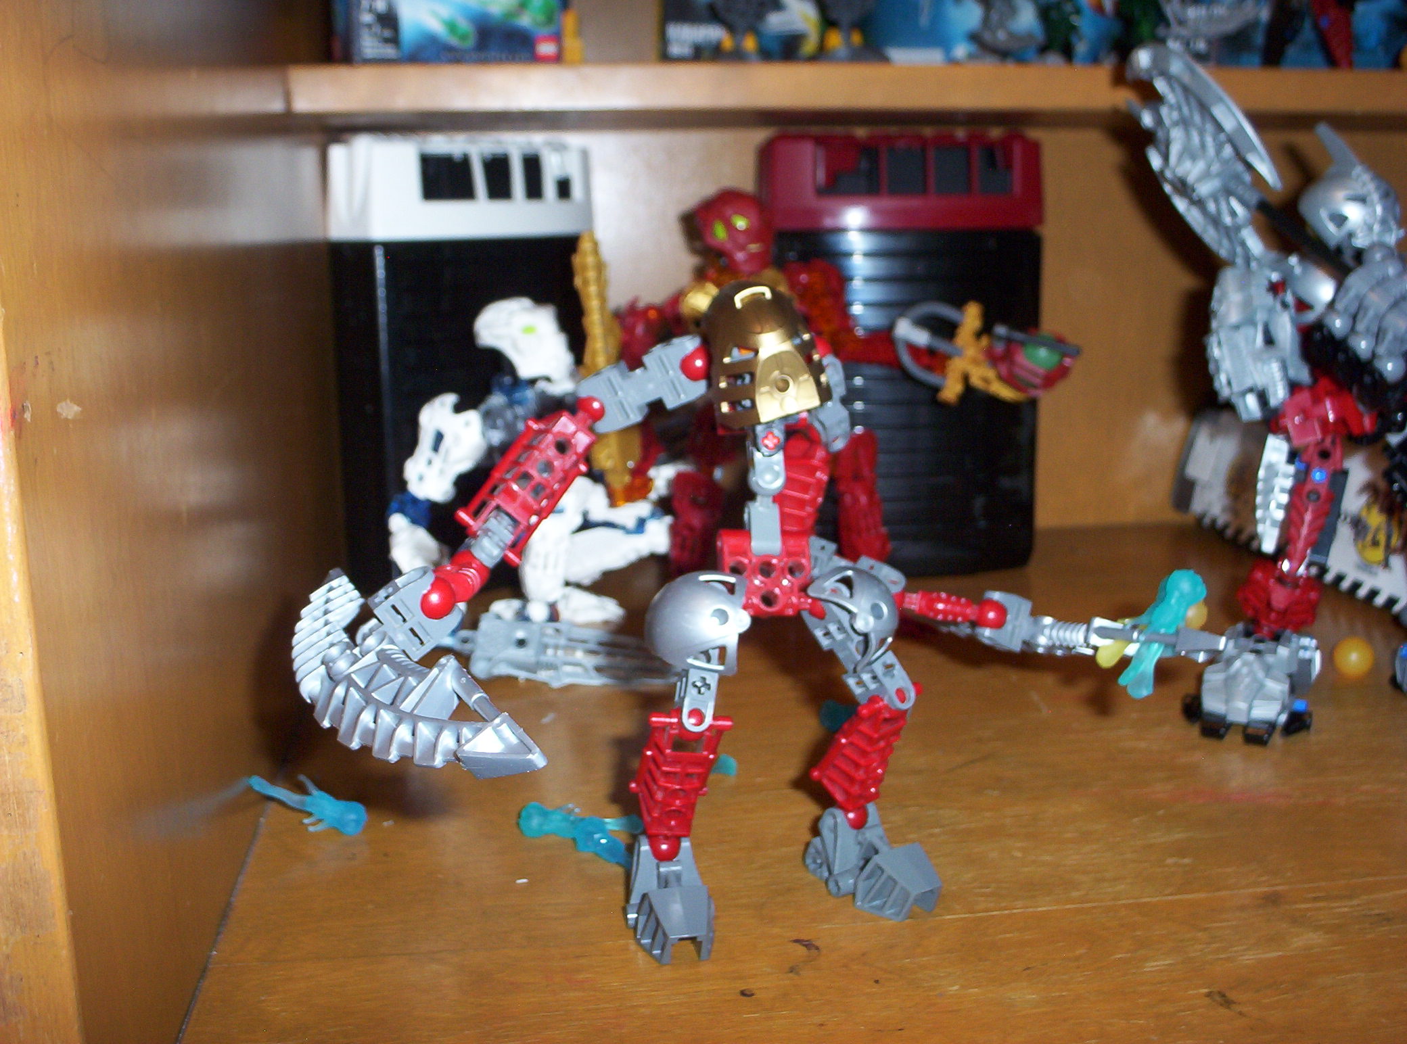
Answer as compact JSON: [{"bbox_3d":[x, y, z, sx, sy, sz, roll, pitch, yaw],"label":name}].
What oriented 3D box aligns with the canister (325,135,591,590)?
[{"bbox_3d":[-0.121,-0.082,0.768,0.135,0.231,0.072,-11,16,-40],"label":"canister"}]

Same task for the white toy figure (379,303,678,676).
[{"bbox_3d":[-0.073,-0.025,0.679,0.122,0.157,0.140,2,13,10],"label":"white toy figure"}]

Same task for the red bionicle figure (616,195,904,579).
[{"bbox_3d":[0.027,-0.062,0.736,0.127,0.203,0.085,-3,13,-12],"label":"red bionicle figure"}]

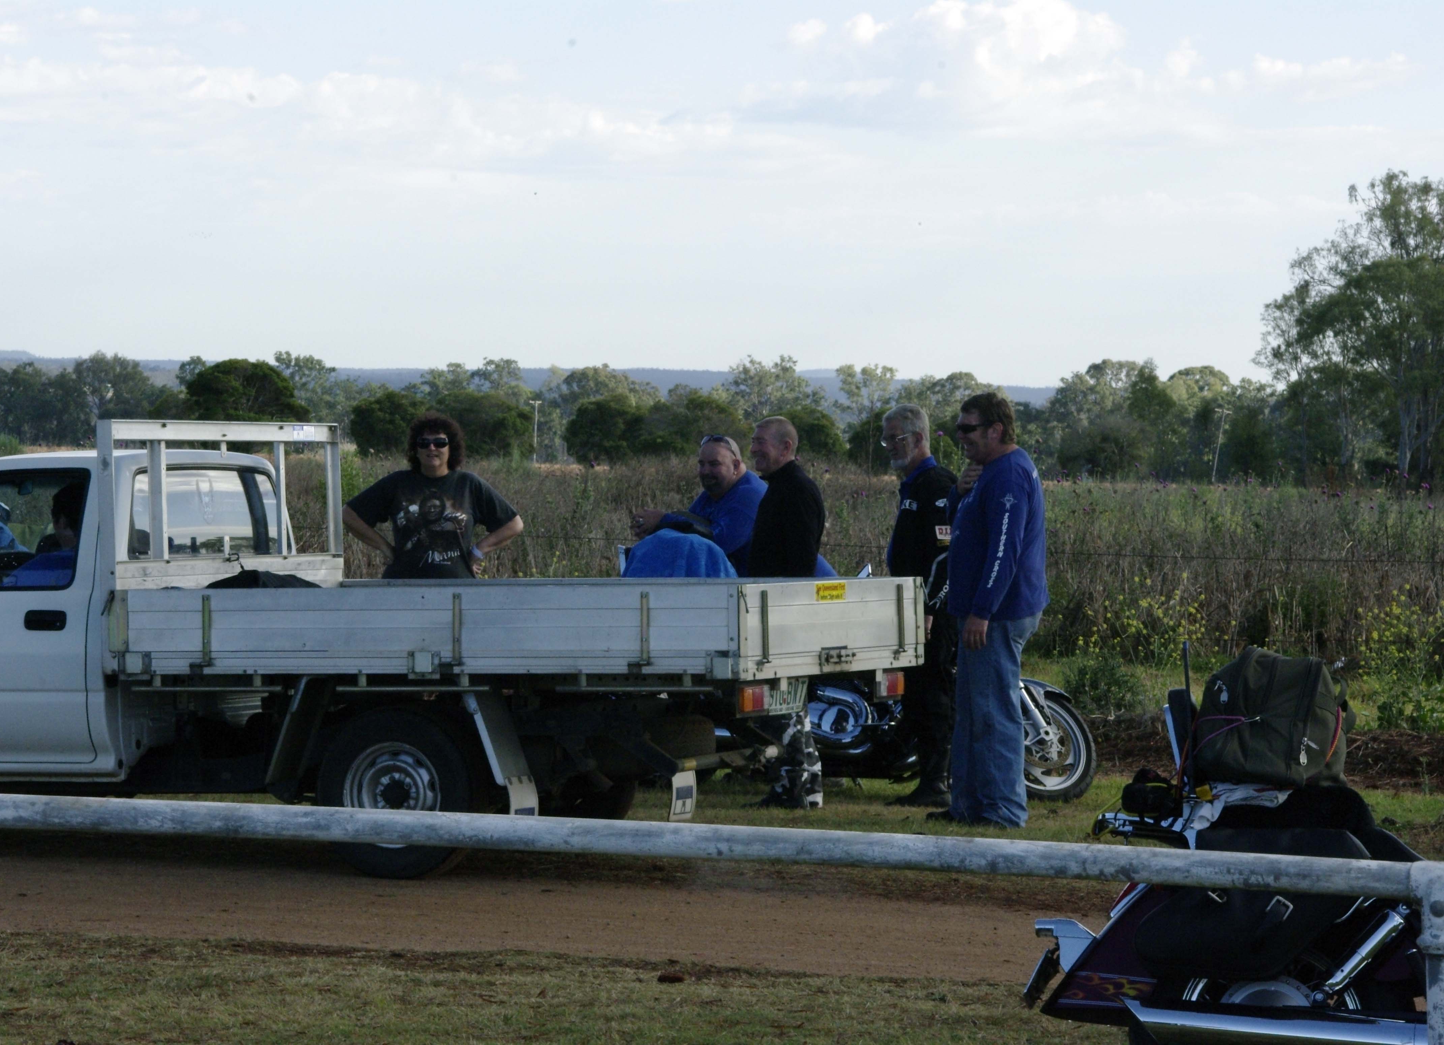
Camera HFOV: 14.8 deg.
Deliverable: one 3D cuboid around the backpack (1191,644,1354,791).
[{"bbox_3d":[1.255,0.445,12.650,0.280,0.325,0.340,-1,0,17],"label":"backpack"}]

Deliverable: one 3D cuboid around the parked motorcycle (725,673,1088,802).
[{"bbox_3d":[0.460,0.640,24.300,2.340,1.120,0.860,-1,0,12],"label":"parked motorcycle"}]

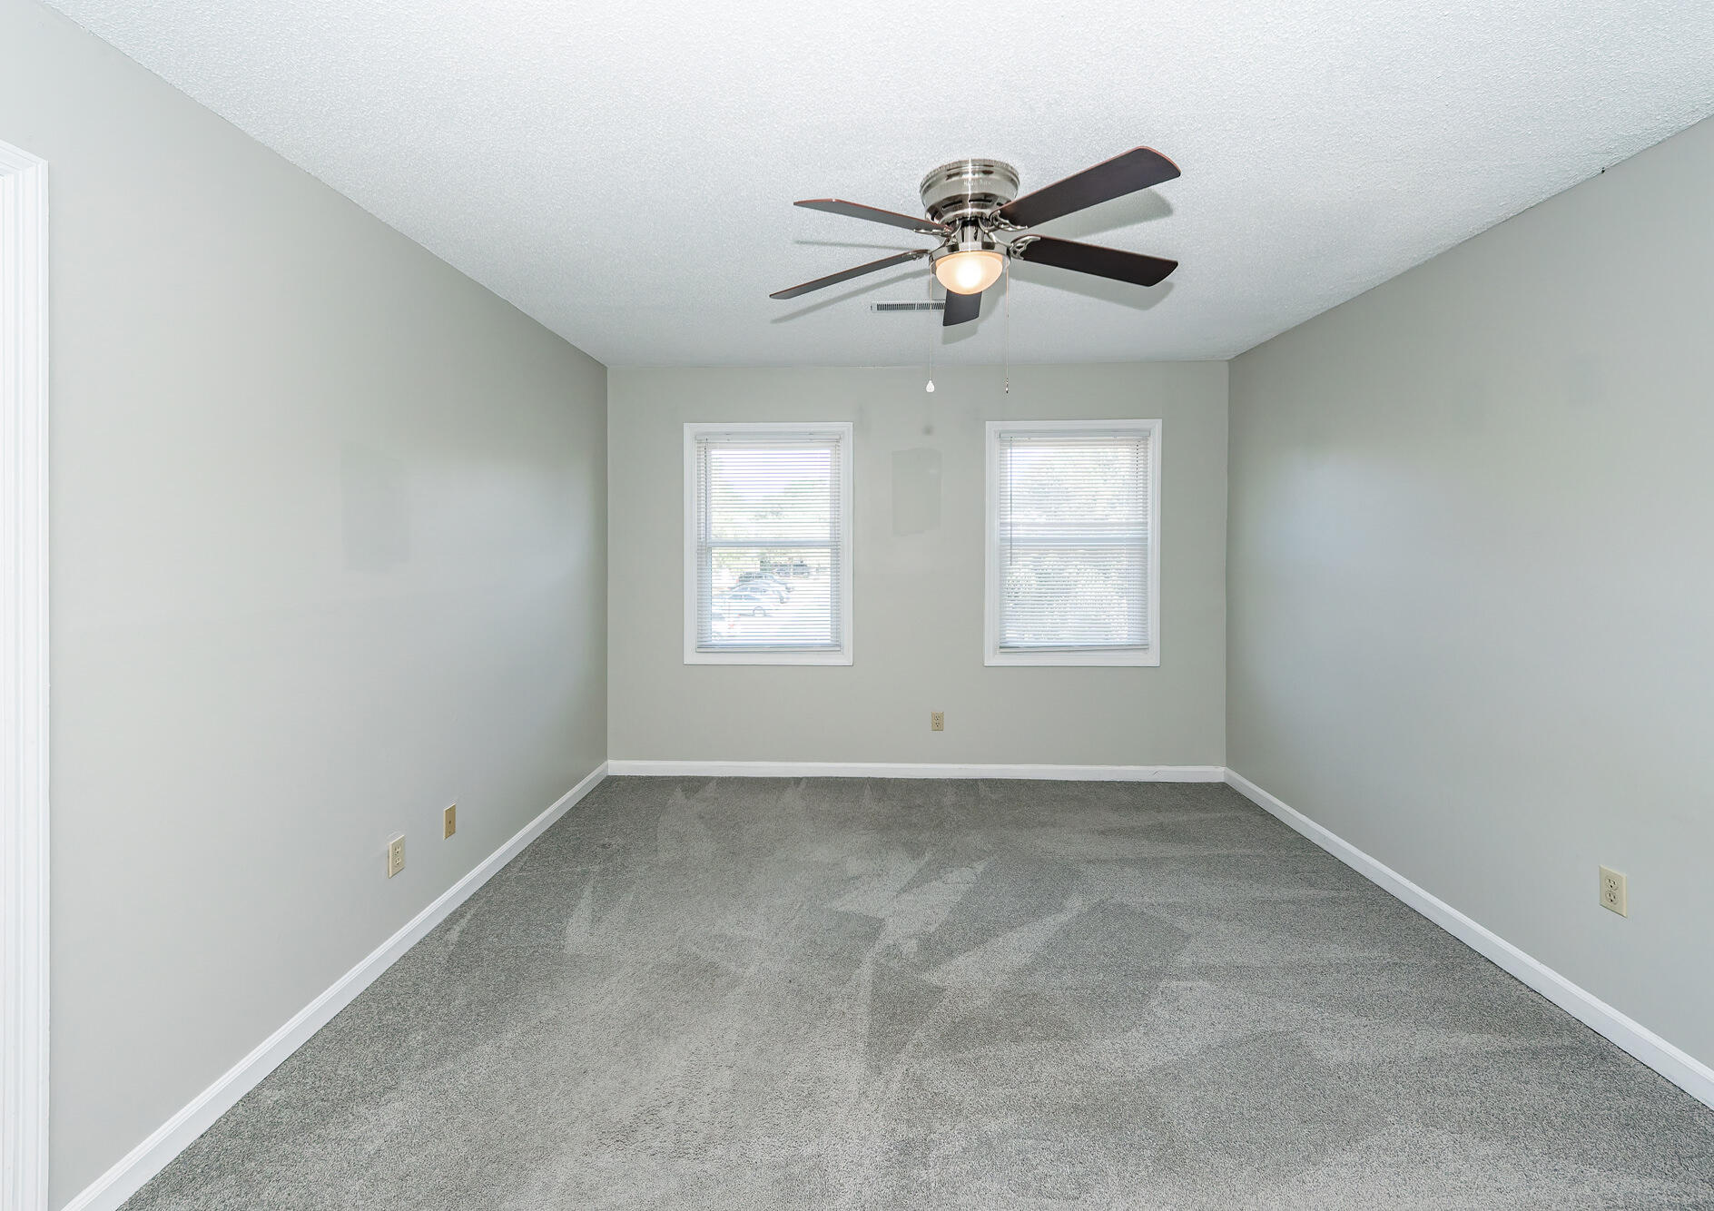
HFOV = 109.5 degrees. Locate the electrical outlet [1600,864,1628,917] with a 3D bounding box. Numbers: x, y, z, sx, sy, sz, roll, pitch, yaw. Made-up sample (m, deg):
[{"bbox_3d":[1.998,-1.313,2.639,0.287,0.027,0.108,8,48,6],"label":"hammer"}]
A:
[{"bbox_3d":[2.088,0.789,1.671,0.008,0.114,0.070,0,3,2],"label":"electrical outlet"}]

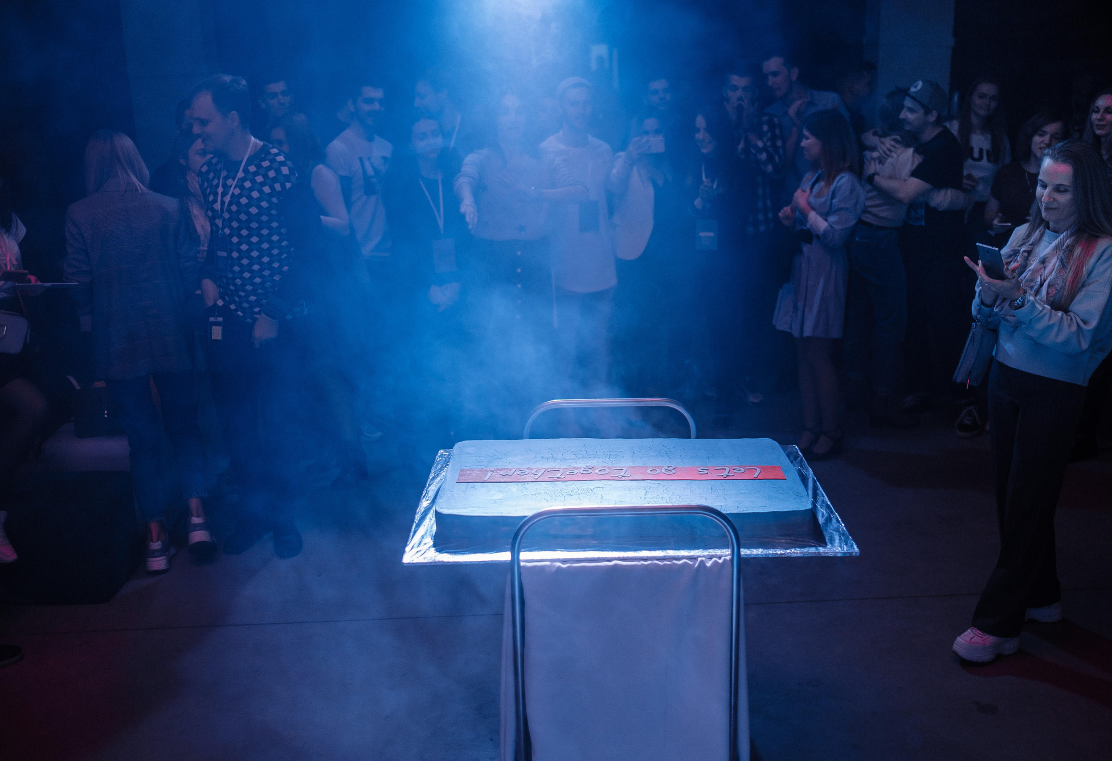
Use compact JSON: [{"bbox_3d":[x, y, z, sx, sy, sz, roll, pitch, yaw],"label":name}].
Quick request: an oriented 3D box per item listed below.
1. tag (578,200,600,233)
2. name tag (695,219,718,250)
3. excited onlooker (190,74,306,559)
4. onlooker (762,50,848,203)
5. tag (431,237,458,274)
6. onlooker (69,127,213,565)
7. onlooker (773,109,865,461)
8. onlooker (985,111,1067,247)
[{"bbox_3d":[0.162,-0.803,5.450,0.103,0.150,0.010,-1,16,3],"label":"tag"},{"bbox_3d":[0.763,-0.731,5.600,0.108,0.152,0.010,0,16,6],"label":"name tag"},{"bbox_3d":[-1.198,-0.213,4.356,0.520,1.870,0.370,6,18,25],"label":"excited onlooker"},{"bbox_3d":[1.274,-0.790,6.010,0.520,1.900,0.380,12,20,38],"label":"onlooker"},{"bbox_3d":[-0.535,-0.599,5.350,0.106,0.153,0.010,-3,16,-6],"label":"tag"},{"bbox_3d":[-1.632,-0.106,4.344,0.480,1.690,0.400,-9,18,-26],"label":"onlooker"},{"bbox_3d":[1.256,-0.439,5.320,0.430,1.660,0.450,-10,18,-27],"label":"onlooker"},{"bbox_3d":[2.339,-0.532,5.622,0.470,1.620,0.380,4,17,19],"label":"onlooker"}]

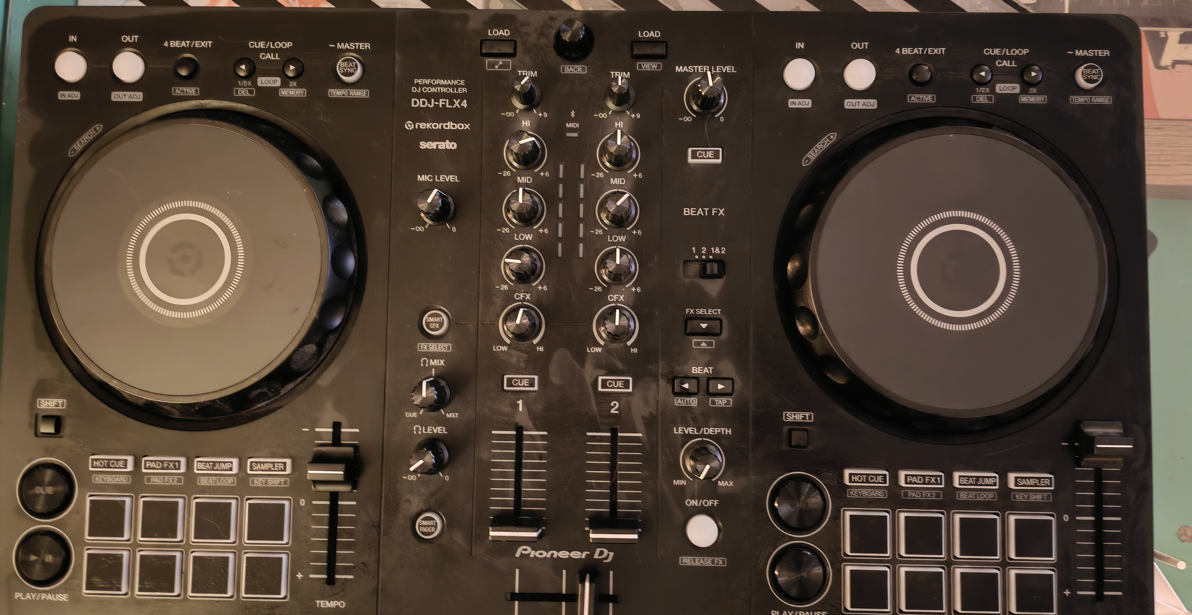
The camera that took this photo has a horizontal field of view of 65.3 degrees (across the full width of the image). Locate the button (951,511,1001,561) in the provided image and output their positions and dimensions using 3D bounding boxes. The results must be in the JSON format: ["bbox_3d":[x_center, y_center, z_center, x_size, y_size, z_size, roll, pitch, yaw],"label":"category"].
[{"bbox_3d":[0.156,0.094,0.381,0.018,0.003,0.018,1,86,1],"label":"button"}]

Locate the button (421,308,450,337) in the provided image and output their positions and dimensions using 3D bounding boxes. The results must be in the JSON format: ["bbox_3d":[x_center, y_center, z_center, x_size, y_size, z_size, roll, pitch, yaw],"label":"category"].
[{"bbox_3d":[-0.068,0.006,0.391,0.011,0.005,0.011,1,86,1],"label":"button"}]

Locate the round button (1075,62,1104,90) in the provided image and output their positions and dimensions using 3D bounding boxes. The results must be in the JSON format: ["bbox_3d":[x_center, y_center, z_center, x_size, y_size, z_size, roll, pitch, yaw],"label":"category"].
[{"bbox_3d":[0.208,-0.098,0.391,0.011,0.005,0.011,1,86,1],"label":"round button"}]

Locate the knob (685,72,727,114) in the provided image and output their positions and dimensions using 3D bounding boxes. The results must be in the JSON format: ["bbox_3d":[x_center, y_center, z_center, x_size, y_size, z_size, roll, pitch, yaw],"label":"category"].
[{"bbox_3d":[0.047,-0.090,0.387,0.016,0.018,0.016,-10,86,1],"label":"knob"}]

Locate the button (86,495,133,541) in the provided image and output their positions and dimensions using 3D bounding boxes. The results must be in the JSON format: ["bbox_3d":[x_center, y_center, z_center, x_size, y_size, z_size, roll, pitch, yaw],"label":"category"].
[{"bbox_3d":[-0.204,0.088,0.389,0.019,0.003,0.019,1,86,1],"label":"button"}]

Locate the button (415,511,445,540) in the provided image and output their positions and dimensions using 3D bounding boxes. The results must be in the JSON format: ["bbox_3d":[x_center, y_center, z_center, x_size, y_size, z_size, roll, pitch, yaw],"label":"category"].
[{"bbox_3d":[-0.070,0.091,0.386,0.011,0.004,0.011,1,86,1],"label":"button"}]

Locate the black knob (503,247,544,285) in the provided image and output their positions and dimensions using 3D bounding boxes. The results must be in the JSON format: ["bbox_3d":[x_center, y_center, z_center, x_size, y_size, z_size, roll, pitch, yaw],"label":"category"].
[{"bbox_3d":[-0.031,-0.018,0.385,0.016,0.017,0.016,4,86,2],"label":"black knob"}]

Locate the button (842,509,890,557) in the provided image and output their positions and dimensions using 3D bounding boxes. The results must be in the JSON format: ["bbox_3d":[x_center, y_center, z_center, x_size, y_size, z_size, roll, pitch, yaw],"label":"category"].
[{"bbox_3d":[0.112,0.093,0.382,0.018,0.003,0.018,1,86,1],"label":"button"}]

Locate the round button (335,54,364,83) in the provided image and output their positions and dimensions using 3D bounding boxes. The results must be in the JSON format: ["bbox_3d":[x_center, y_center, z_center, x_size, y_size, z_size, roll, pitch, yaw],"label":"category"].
[{"bbox_3d":[-0.106,-0.103,0.399,0.011,0.005,0.011,1,86,1],"label":"round button"}]

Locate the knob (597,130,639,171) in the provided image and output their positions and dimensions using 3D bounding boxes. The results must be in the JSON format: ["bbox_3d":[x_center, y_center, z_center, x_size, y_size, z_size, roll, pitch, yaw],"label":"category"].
[{"bbox_3d":[0.010,-0.066,0.387,0.015,0.018,0.015,0,86,1],"label":"knob"}]

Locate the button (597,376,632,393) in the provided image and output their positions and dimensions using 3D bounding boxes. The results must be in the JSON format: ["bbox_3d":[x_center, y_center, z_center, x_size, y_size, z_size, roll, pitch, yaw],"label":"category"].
[{"bbox_3d":[0.008,0.032,0.388,0.014,0.003,0.007,1,86,1],"label":"button"}]

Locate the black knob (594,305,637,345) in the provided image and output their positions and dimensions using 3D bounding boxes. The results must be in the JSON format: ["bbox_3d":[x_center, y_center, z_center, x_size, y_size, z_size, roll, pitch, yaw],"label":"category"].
[{"bbox_3d":[0.008,0.007,0.384,0.016,0.016,0.016,1,86,1],"label":"black knob"}]

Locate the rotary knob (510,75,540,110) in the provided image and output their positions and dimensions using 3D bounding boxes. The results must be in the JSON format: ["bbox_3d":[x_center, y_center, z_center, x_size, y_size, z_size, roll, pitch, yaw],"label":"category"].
[{"bbox_3d":[-0.030,-0.091,0.390,0.012,0.017,0.012,0,86,1],"label":"rotary knob"}]

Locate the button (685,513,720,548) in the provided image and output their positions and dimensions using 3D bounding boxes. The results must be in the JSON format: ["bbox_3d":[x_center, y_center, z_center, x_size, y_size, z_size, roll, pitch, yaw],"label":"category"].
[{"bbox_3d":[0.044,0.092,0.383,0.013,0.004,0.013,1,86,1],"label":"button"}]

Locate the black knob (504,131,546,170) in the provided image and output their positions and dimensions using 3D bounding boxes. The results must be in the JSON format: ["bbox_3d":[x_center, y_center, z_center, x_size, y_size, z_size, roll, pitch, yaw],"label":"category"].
[{"bbox_3d":[-0.030,-0.066,0.388,0.016,0.018,0.016,0,86,1],"label":"black knob"}]

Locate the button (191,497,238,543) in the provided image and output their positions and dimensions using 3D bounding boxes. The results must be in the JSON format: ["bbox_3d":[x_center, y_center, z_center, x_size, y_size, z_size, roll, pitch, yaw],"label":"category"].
[{"bbox_3d":[-0.160,0.089,0.388,0.019,0.003,0.019,1,86,1],"label":"button"}]

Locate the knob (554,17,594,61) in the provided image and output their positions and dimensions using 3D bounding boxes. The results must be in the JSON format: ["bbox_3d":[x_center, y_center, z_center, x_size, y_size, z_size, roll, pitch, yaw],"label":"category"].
[{"bbox_3d":[-0.010,-0.115,0.394,0.018,0.013,0.018,1,86,1],"label":"knob"}]

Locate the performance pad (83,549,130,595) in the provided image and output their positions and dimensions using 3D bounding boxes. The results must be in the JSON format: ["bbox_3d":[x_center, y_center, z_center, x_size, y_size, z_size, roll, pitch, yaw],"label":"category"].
[{"bbox_3d":[-0.204,0.111,0.387,0.019,0.003,0.019,1,86,1],"label":"performance pad"}]

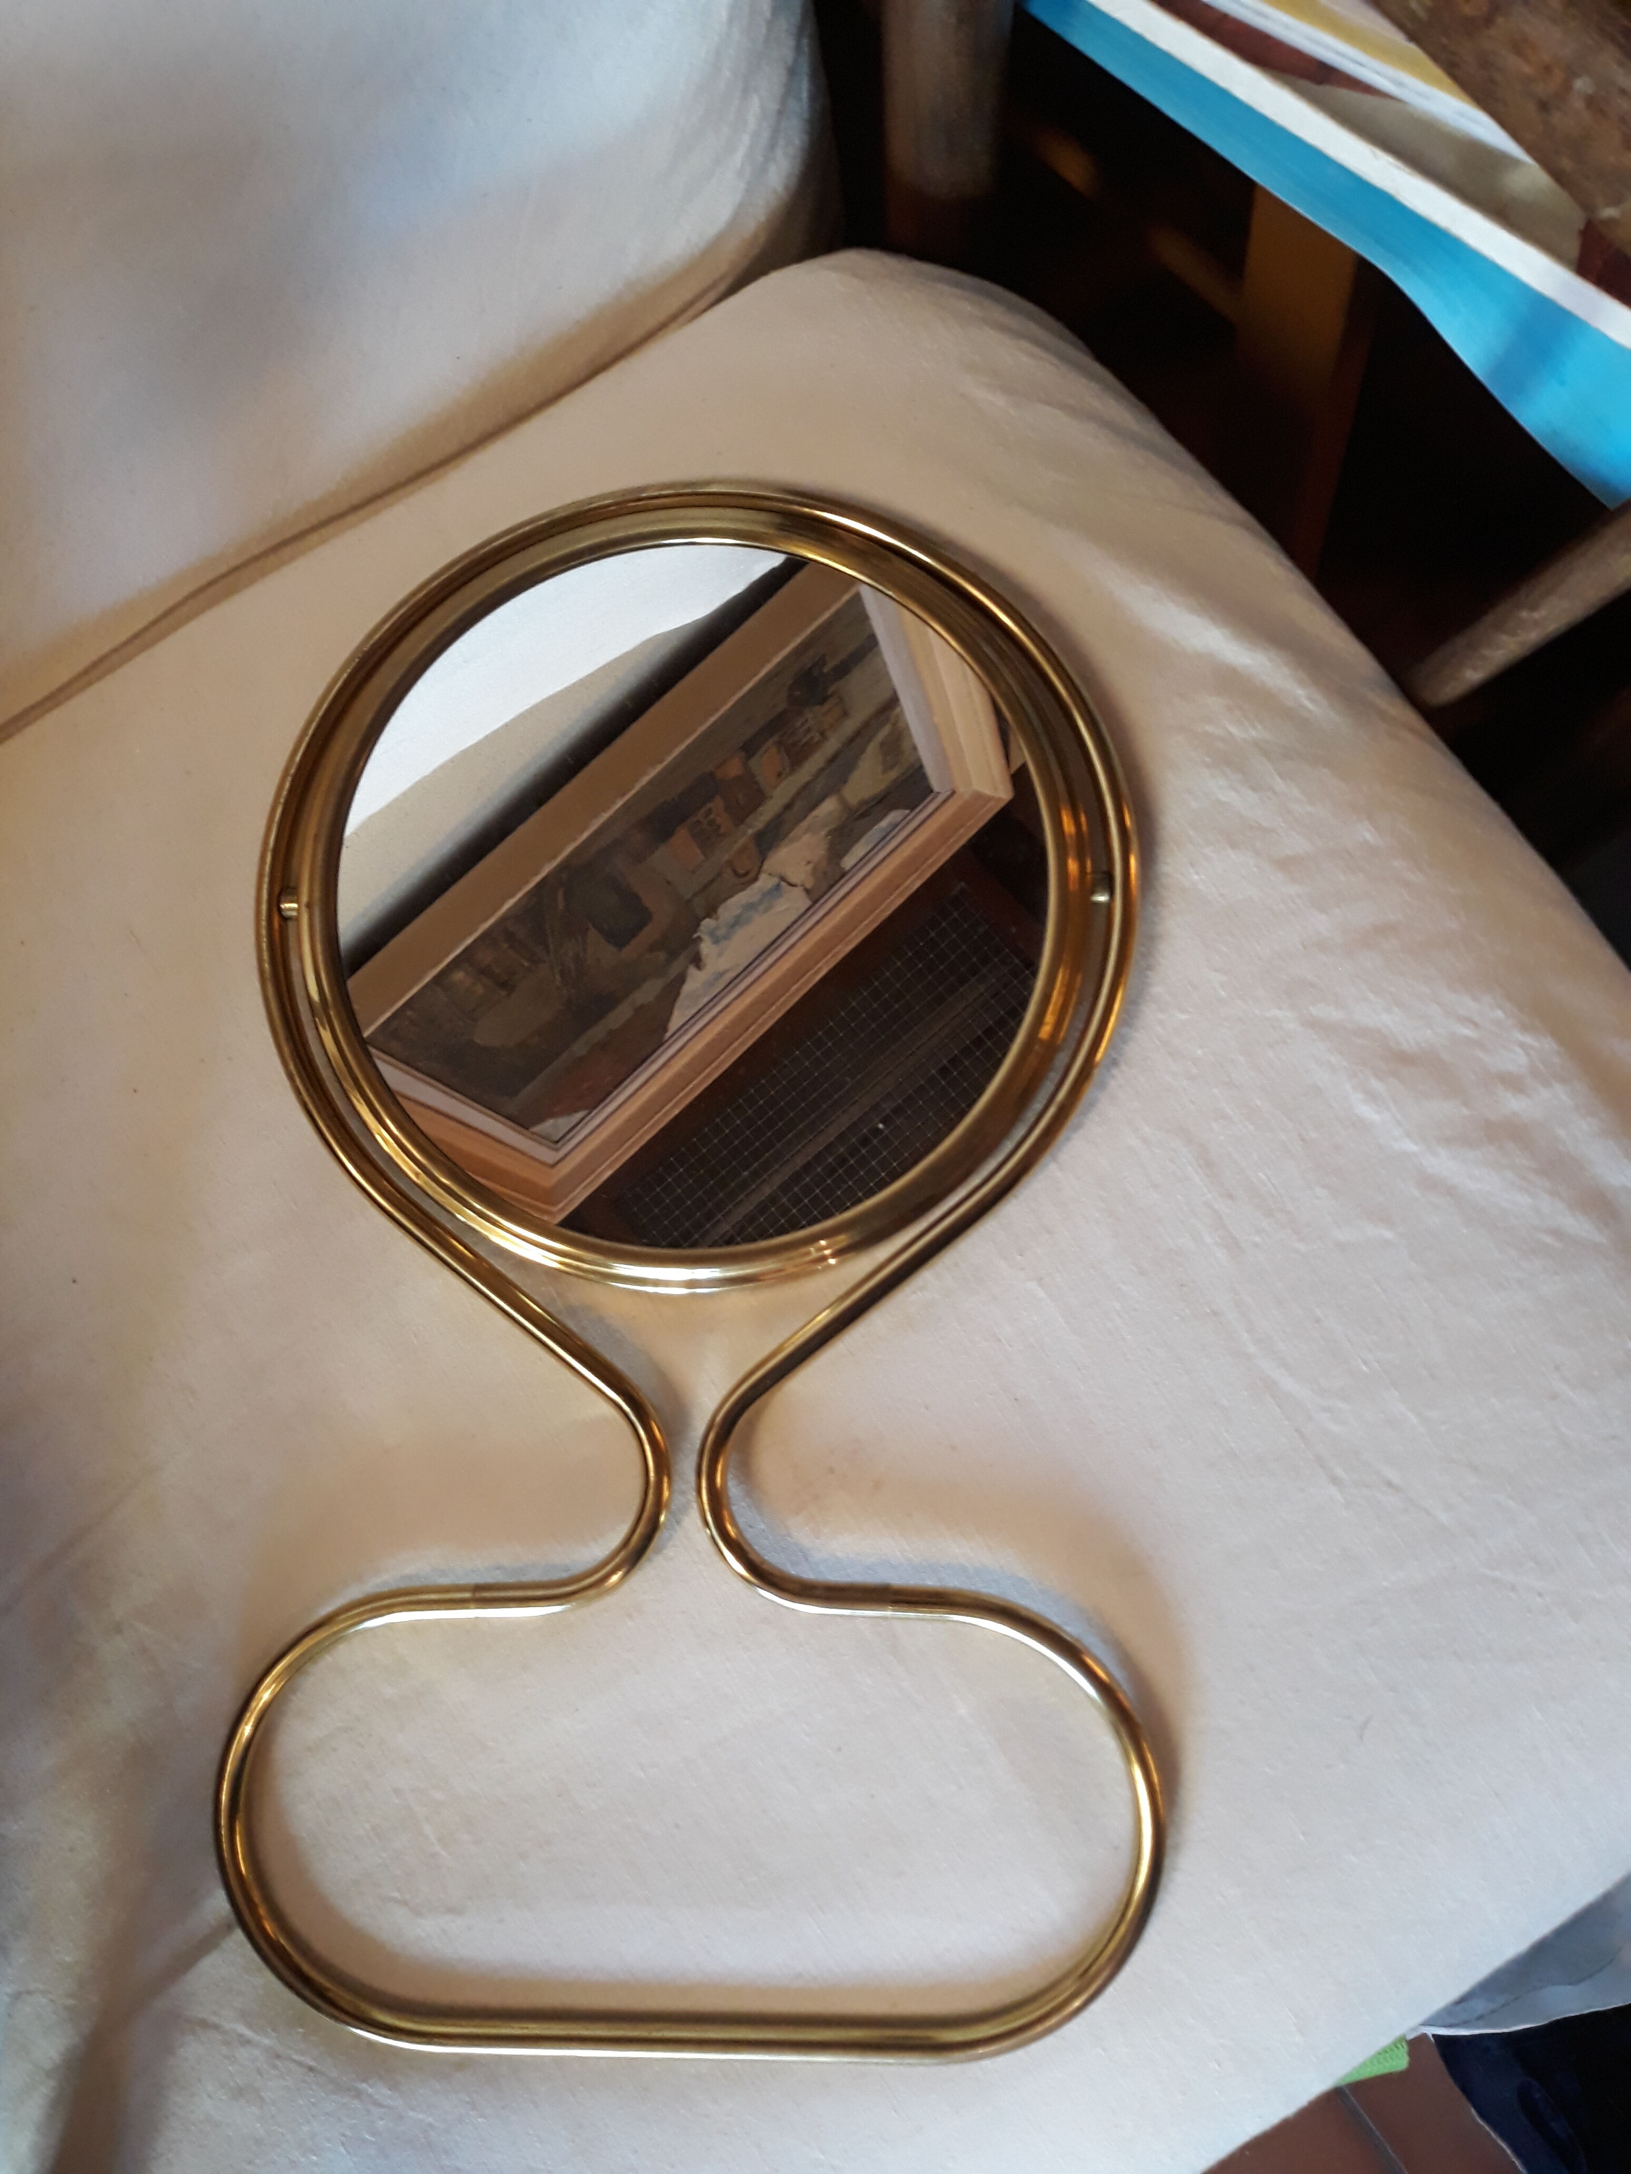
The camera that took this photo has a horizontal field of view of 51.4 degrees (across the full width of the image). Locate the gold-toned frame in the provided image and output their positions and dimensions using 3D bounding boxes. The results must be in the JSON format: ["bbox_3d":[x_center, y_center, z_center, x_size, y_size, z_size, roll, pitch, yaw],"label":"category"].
[{"bbox_3d":[-0.034,0.030,0.455,0.247,0.026,0.423,-1,79,3],"label":"gold-toned frame"}]

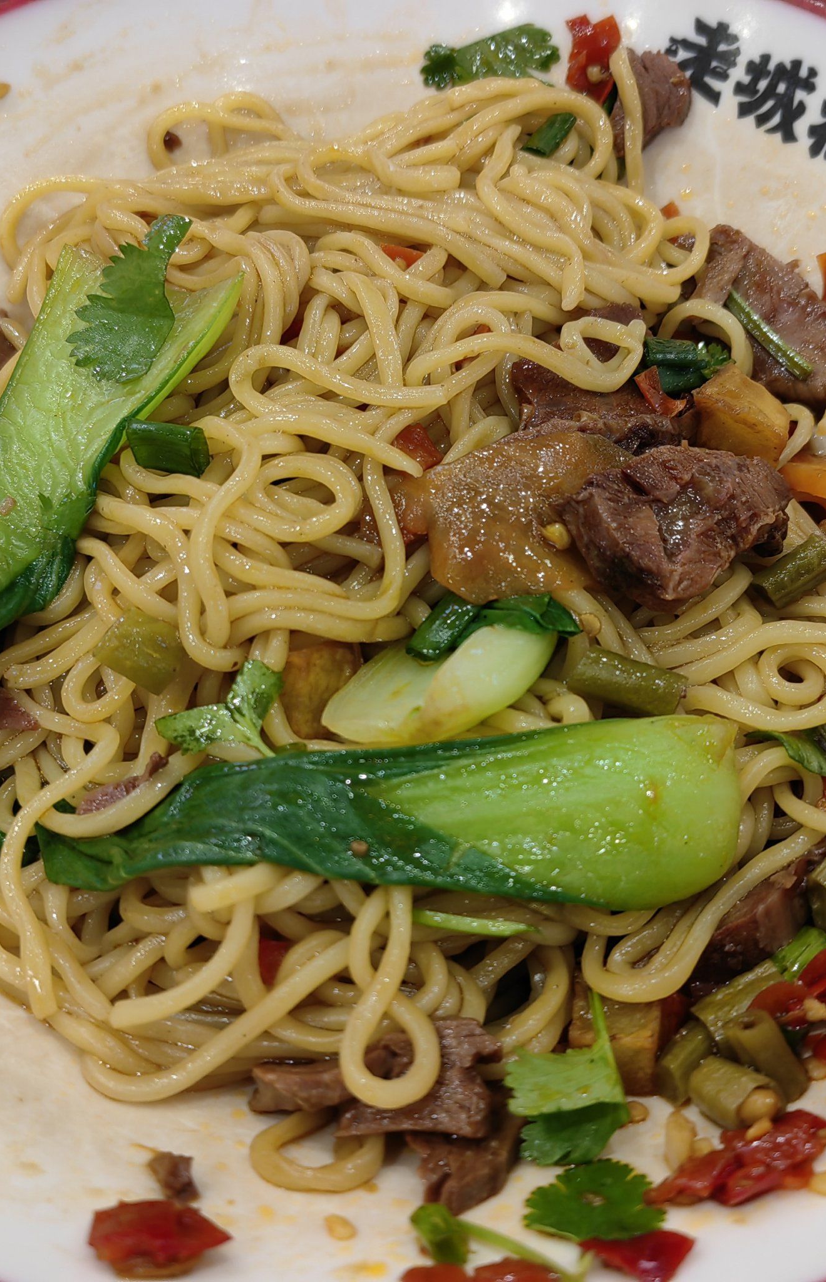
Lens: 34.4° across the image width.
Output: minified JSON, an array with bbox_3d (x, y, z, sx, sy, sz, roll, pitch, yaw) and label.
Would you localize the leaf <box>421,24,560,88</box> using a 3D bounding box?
[{"bbox_3d":[0.014,-0.110,0.251,0.025,0.005,0.011,-13,88,4],"label":"leaf"}]

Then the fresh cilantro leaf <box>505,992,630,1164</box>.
[{"bbox_3d":[0.018,0.050,0.153,0.013,0.011,0.018,19,60,11],"label":"fresh cilantro leaf"}]

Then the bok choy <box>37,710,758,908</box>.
[{"bbox_3d":[-0.003,0.022,0.166,0.087,0.018,0.023,-3,58,2],"label":"bok choy"}]

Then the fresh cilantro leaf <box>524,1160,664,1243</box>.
[{"bbox_3d":[0.019,0.060,0.142,0.015,0.003,0.009,-5,28,2],"label":"fresh cilantro leaf"}]

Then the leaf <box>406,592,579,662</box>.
[{"bbox_3d":[0.011,-0.002,0.178,0.024,0.007,0.008,3,58,1],"label":"leaf"}]

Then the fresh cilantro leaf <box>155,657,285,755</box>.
[{"bbox_3d":[-0.025,0.009,0.172,0.017,0.007,0.010,-32,64,-19],"label":"fresh cilantro leaf"}]

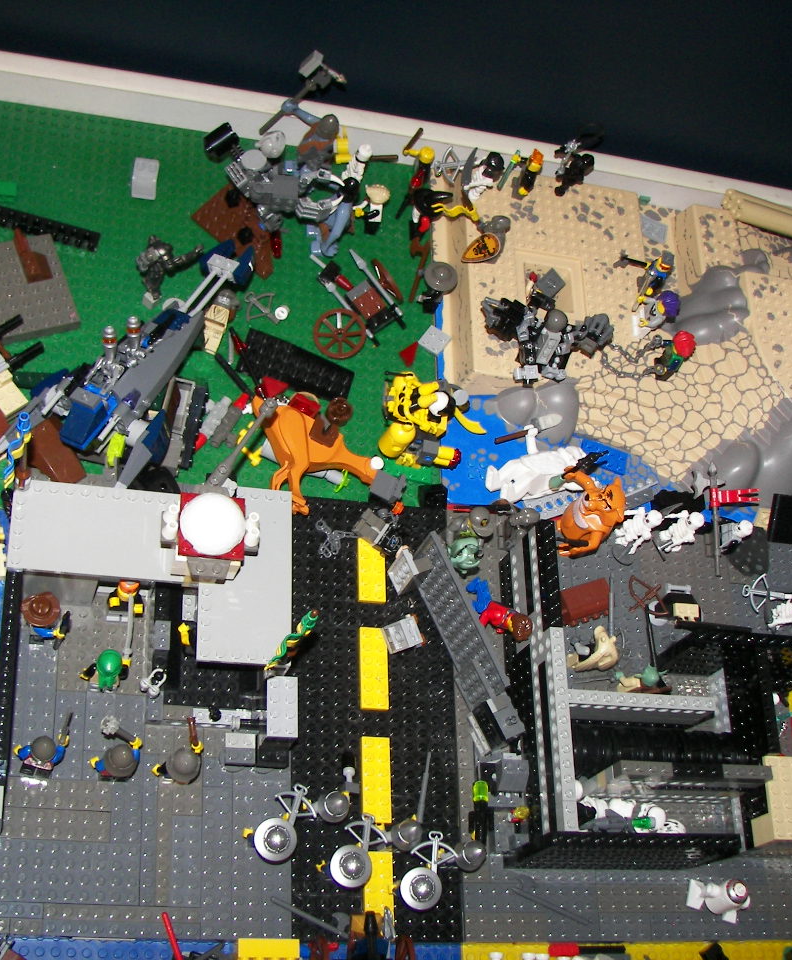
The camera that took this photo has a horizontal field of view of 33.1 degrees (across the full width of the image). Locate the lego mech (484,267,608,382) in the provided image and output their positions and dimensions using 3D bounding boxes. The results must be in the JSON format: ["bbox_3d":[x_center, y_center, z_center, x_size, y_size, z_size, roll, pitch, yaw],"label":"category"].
[{"bbox_3d":[0.096,-0.094,0.828,0.084,0.051,0.056,6,64,-15],"label":"lego mech"}]

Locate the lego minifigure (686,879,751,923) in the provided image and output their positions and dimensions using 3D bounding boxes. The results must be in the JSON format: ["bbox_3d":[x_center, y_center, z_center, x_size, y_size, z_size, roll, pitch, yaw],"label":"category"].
[{"bbox_3d":[0.186,0.235,0.749,0.032,0.035,0.017,21,61,-7],"label":"lego minifigure"}]

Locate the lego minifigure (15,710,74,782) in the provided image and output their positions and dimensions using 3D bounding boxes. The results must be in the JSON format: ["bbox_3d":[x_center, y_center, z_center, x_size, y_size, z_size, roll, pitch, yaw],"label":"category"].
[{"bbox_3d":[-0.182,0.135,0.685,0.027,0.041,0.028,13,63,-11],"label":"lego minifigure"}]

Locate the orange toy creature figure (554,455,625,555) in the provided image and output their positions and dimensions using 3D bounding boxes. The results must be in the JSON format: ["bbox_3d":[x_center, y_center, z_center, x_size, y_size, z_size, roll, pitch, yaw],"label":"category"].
[{"bbox_3d":[0.115,0.019,0.811,0.039,0.056,0.051,1,65,-17],"label":"orange toy creature figure"}]

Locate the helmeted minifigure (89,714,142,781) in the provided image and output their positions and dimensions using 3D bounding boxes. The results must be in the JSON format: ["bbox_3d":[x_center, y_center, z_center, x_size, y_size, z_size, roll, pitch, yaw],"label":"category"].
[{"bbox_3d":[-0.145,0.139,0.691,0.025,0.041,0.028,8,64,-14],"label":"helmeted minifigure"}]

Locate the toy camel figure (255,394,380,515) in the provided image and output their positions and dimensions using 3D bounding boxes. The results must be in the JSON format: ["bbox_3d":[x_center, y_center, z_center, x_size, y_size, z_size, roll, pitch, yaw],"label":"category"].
[{"bbox_3d":[-0.057,-0.012,0.794,0.086,0.027,0.062,28,61,-3],"label":"toy camel figure"}]

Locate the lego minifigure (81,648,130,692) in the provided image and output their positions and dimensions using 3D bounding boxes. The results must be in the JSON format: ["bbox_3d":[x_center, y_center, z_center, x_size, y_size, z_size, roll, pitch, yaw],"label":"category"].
[{"bbox_3d":[-0.154,0.101,0.705,0.024,0.041,0.016,6,65,-15],"label":"lego minifigure"}]

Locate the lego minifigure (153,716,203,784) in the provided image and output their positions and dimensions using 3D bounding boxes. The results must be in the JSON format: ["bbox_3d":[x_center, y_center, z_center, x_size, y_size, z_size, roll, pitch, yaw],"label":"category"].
[{"bbox_3d":[-0.114,0.142,0.698,0.024,0.041,0.030,7,64,-14],"label":"lego minifigure"}]

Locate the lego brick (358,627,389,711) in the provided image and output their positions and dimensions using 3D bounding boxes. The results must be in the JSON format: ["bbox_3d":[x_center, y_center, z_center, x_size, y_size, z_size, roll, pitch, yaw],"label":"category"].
[{"bbox_3d":[-0.013,0.110,0.775,0.016,0.005,0.048,6,64,-15],"label":"lego brick"}]

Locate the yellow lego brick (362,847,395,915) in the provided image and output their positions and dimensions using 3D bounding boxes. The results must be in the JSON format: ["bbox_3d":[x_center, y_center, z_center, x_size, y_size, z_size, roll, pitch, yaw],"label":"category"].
[{"bbox_3d":[-0.009,0.226,0.721,0.016,0.005,0.048,6,64,-15],"label":"yellow lego brick"}]

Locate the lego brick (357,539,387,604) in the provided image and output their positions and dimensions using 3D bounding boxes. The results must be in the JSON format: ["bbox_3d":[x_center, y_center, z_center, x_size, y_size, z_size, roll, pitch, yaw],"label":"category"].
[{"bbox_3d":[-0.014,0.050,0.787,0.016,0.005,0.047,6,65,-15],"label":"lego brick"}]

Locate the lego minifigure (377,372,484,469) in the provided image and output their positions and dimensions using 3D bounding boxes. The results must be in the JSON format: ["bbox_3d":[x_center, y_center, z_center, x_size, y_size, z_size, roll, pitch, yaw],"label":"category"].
[{"bbox_3d":[0.020,-0.037,0.836,0.060,0.042,0.050,6,64,-15],"label":"lego minifigure"}]

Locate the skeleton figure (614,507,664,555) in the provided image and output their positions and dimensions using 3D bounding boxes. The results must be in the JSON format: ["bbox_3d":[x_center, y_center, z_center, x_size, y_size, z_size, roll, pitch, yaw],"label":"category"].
[{"bbox_3d":[0.154,0.032,0.840,0.020,0.041,0.025,-5,67,-19],"label":"skeleton figure"}]

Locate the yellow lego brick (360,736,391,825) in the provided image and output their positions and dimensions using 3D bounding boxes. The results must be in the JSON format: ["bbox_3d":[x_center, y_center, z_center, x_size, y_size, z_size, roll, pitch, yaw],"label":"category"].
[{"bbox_3d":[-0.011,0.167,0.741,0.016,0.005,0.048,6,64,-15],"label":"yellow lego brick"}]

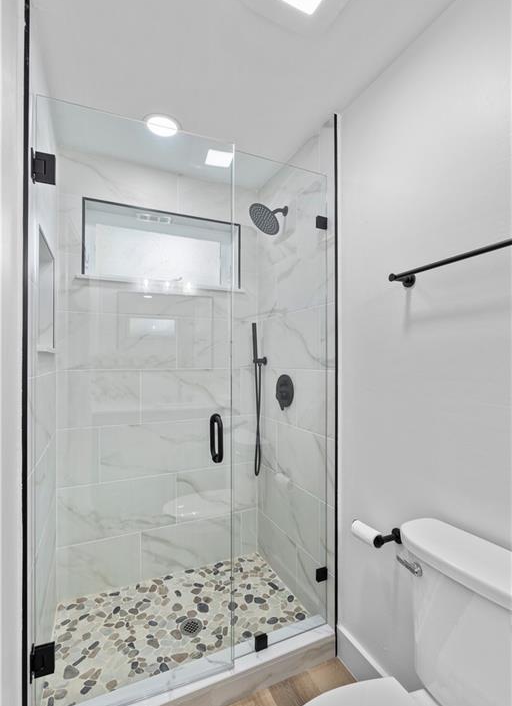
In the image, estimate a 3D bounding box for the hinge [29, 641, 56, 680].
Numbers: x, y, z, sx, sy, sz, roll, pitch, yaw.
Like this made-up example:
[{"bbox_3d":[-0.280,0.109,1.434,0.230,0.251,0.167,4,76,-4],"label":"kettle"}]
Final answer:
[{"bbox_3d":[-0.676,0.971,1.080,0.067,0.093,0.046,0,-1,-25],"label":"hinge"}]

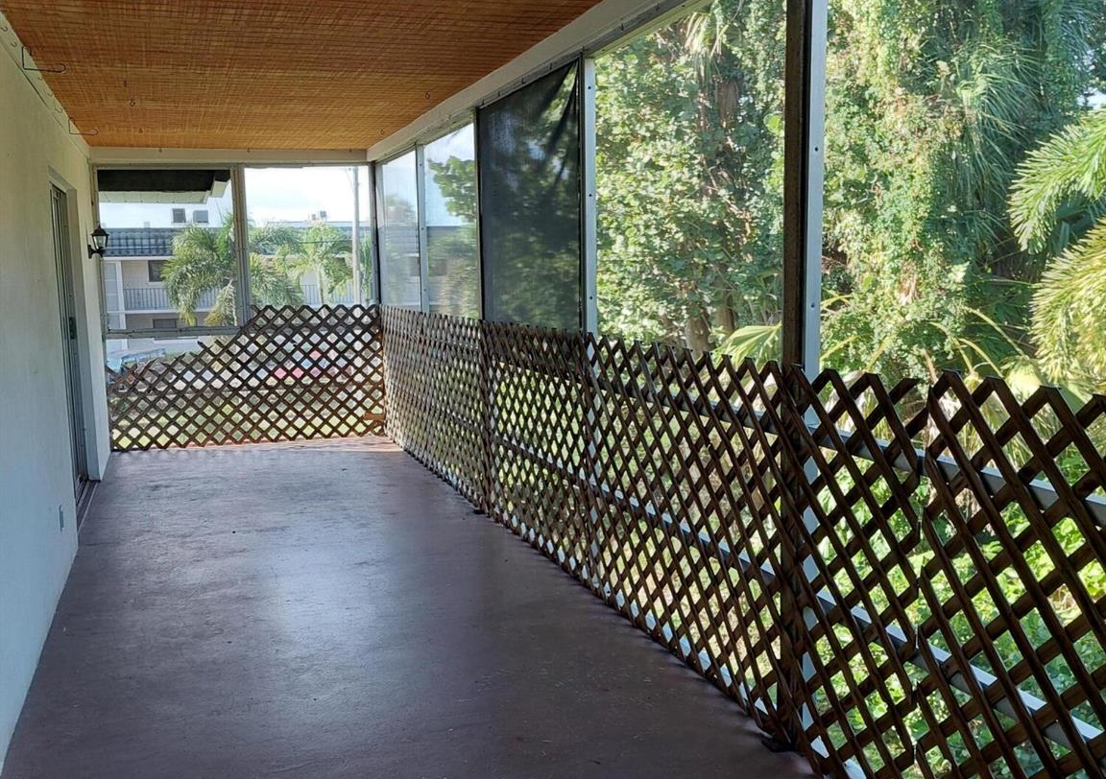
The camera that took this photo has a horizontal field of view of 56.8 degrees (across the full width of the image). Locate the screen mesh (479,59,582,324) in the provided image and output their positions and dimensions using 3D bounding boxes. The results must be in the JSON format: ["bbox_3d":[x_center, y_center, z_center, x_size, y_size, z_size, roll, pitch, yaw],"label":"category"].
[{"bbox_3d":[-0.166,-0.874,5.446,0.050,1.413,1.628,-4,7,-20],"label":"screen mesh"}]

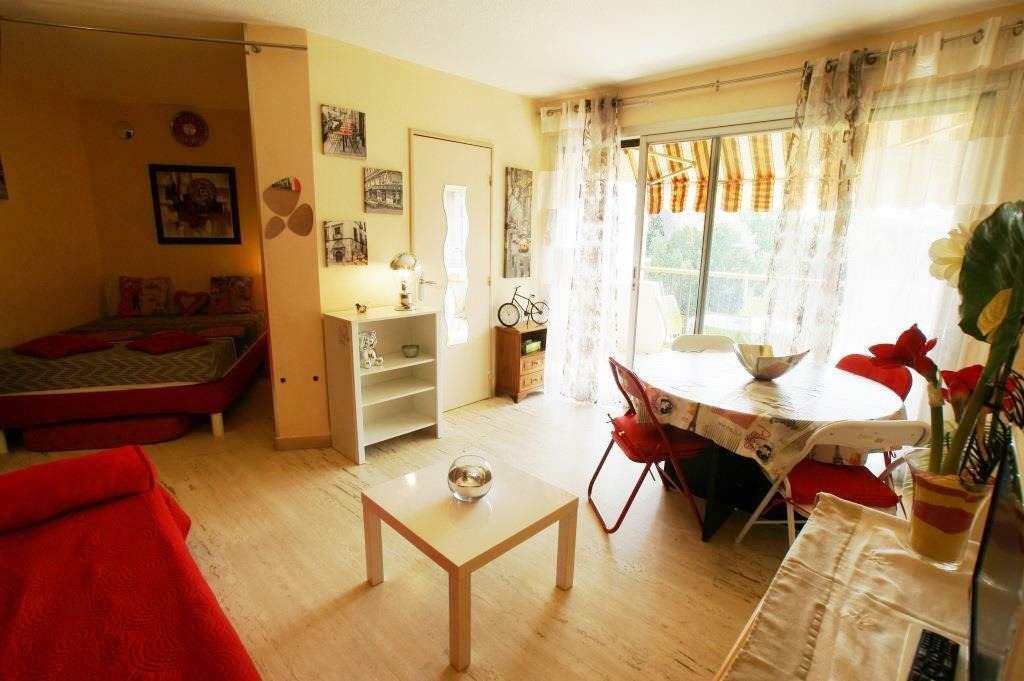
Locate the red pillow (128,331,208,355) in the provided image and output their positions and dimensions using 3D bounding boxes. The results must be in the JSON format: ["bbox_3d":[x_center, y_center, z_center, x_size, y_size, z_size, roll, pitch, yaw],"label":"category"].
[{"bbox_3d":[-2.773,0.024,3.670,0.410,0.110,0.410,5,13,21],"label":"red pillow"}]

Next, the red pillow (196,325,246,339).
[{"bbox_3d":[-2.636,-0.082,4.126,0.400,0.110,0.380,-2,11,-15],"label":"red pillow"}]

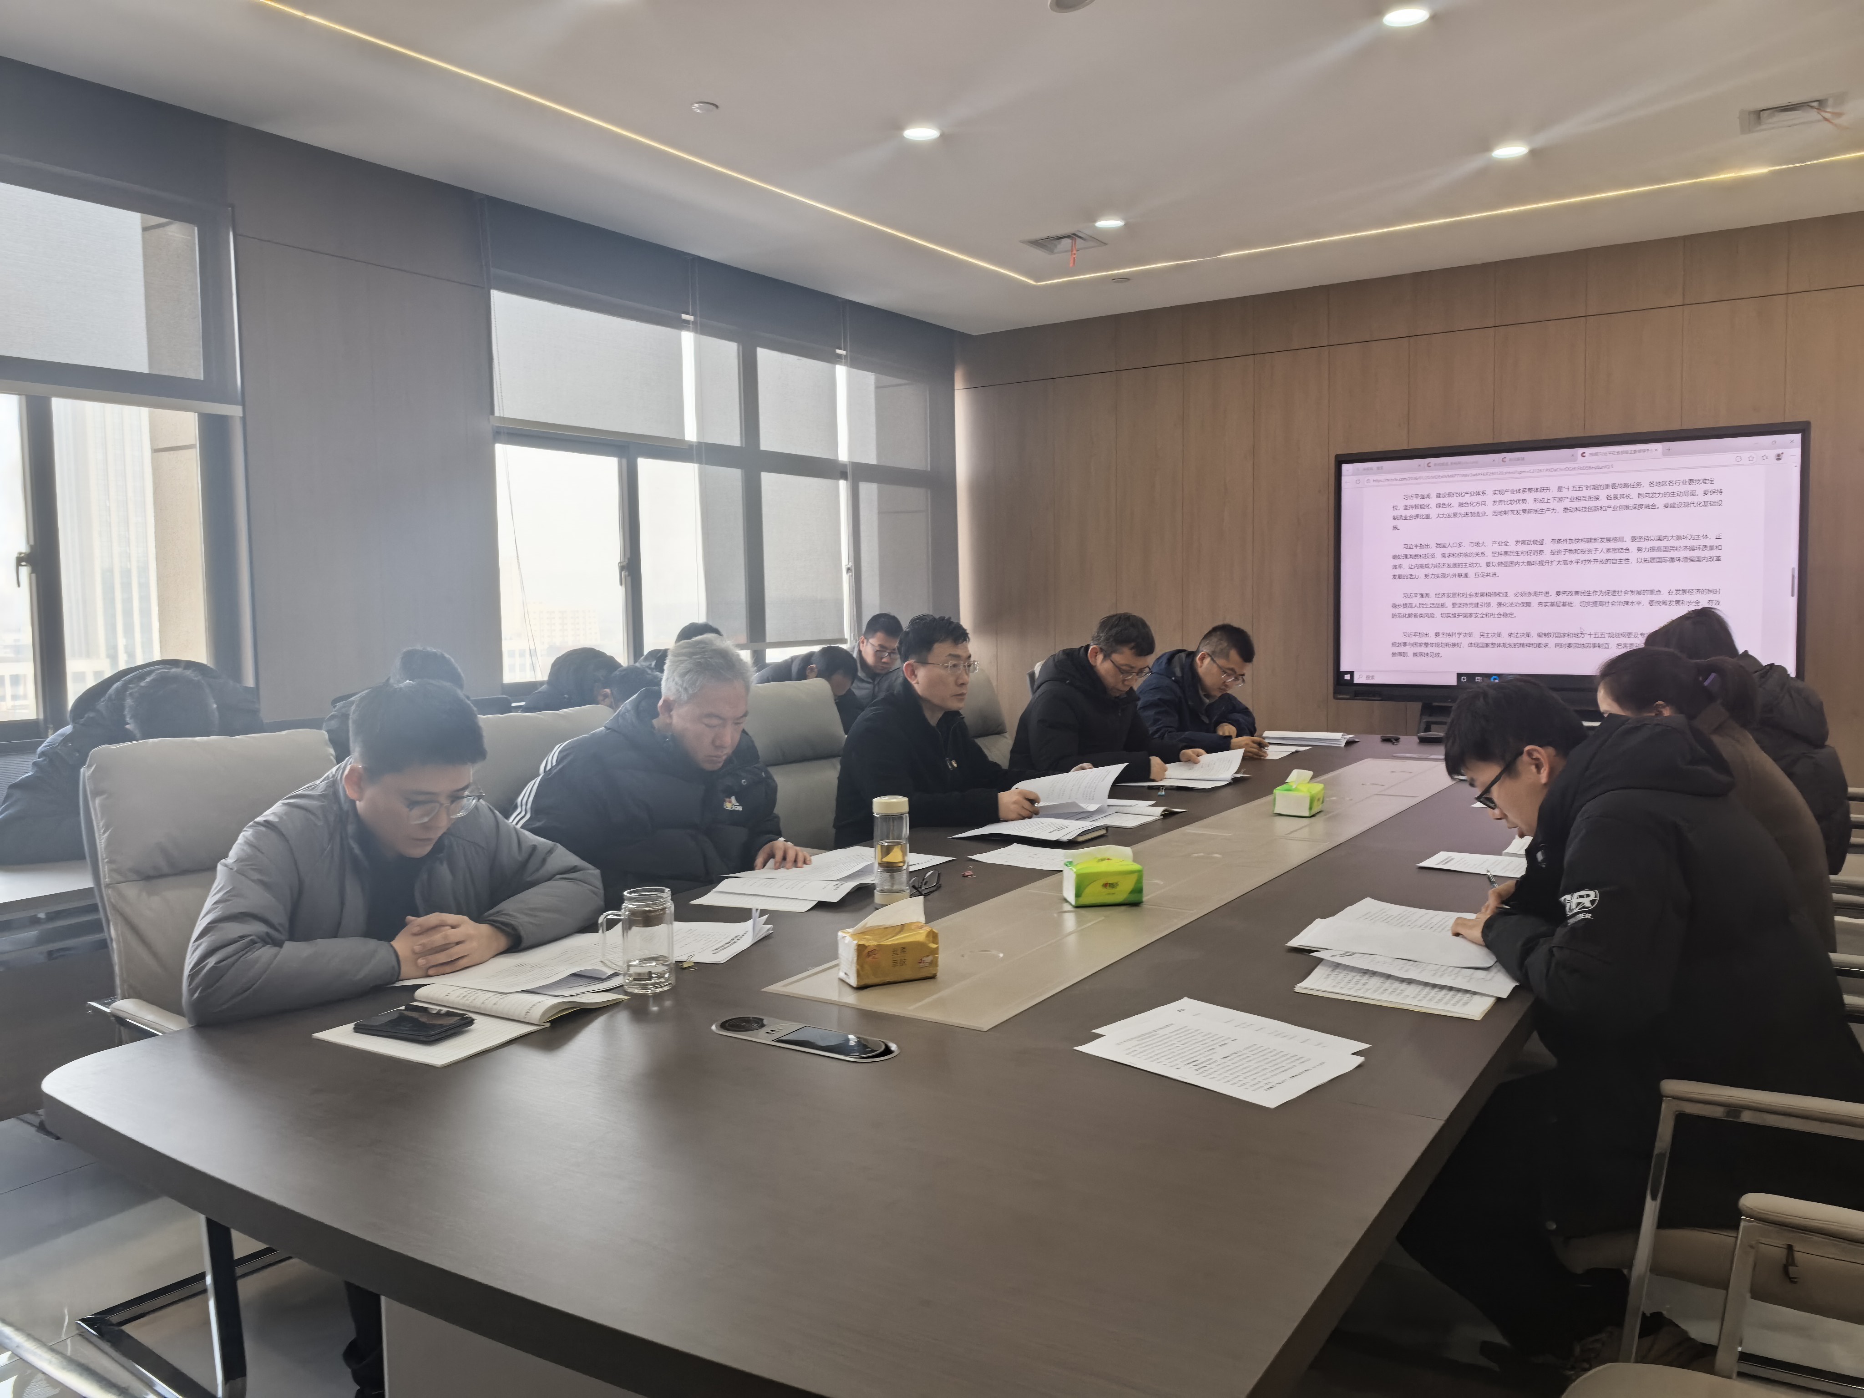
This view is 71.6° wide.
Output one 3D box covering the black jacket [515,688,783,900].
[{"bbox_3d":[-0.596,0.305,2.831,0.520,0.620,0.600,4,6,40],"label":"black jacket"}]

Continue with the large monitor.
[{"bbox_3d":[2.813,-0.563,5.887,1.936,1.191,0.100,3,6,35],"label":"large monitor"}]

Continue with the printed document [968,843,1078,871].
[{"bbox_3d":[0.264,0.359,2.961,0.297,0.010,0.210,3,6,35],"label":"printed document"}]

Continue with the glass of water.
[{"bbox_3d":[-0.462,0.377,2.013,0.116,0.148,0.079,-2,5,-12],"label":"glass of water"}]

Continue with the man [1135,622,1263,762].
[{"bbox_3d":[1.036,0.318,4.934,0.680,1.240,0.560,3,6,35],"label":"man"}]

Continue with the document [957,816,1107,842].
[{"bbox_3d":[0.245,0.328,3.200,0.290,0.028,0.235,4,7,43],"label":"document"}]

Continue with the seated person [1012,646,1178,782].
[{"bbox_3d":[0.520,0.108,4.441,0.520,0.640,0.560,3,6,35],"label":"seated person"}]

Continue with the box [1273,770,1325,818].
[{"bbox_3d":[1.005,0.255,3.531,0.096,0.106,0.145,2,6,30],"label":"box"}]

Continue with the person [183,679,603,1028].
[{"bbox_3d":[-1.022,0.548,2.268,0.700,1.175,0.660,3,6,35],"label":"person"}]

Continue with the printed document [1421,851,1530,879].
[{"bbox_3d":[1.240,0.361,2.837,0.297,0.008,0.210,3,6,35],"label":"printed document"}]

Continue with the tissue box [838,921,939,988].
[{"bbox_3d":[-0.066,0.408,2.055,0.142,0.073,0.075,-3,5,-23],"label":"tissue box"}]

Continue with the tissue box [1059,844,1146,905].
[{"bbox_3d":[0.336,0.347,2.541,0.137,0.100,0.082,-1,5,-10],"label":"tissue box"}]

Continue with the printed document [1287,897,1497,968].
[{"bbox_3d":[0.824,0.402,2.213,0.310,0.028,0.400,3,6,35],"label":"printed document"}]

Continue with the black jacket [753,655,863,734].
[{"bbox_3d":[-0.535,0.117,5.378,0.550,0.600,0.550,3,6,35],"label":"black jacket"}]

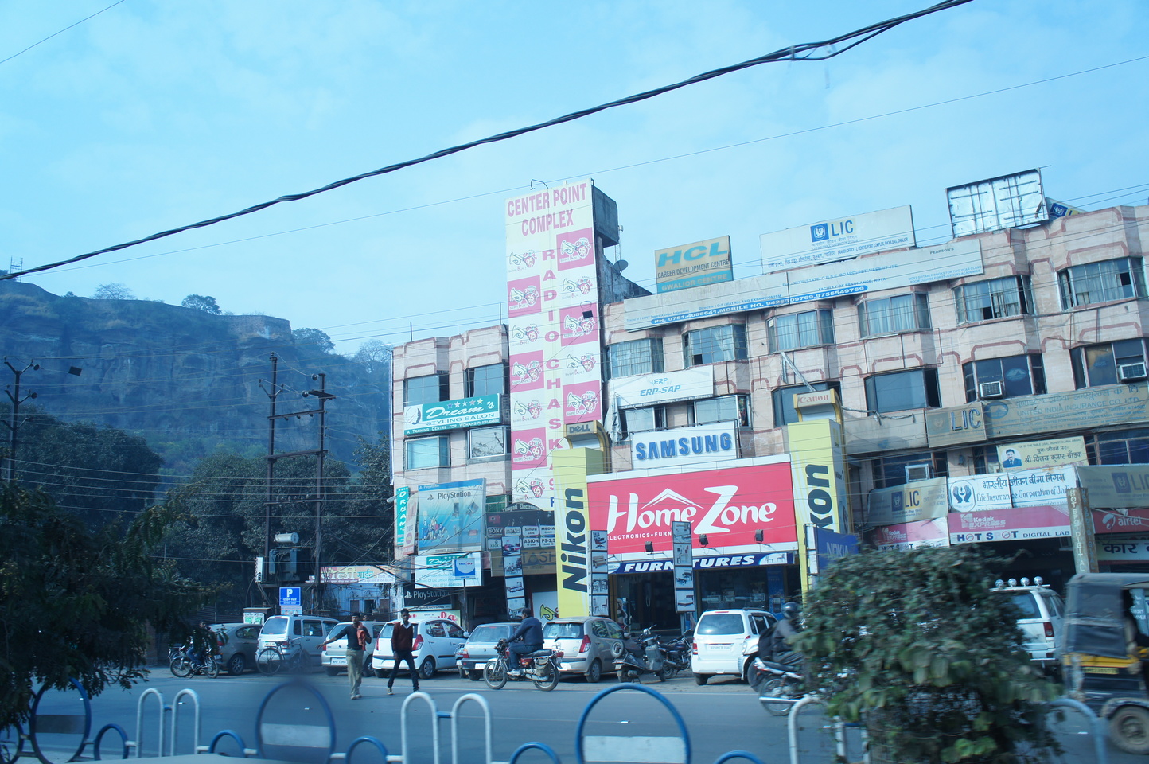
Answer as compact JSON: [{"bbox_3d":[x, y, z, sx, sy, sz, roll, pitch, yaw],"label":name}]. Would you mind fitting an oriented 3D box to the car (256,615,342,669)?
[{"bbox_3d":[-8.348,8.253,30.456,1.490,1.680,3.500,-9,-15,29],"label":"car"}]

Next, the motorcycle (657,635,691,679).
[{"bbox_3d":[2.736,7.049,24.788,0.720,1.120,2.000,-12,-17,37],"label":"motorcycle"}]

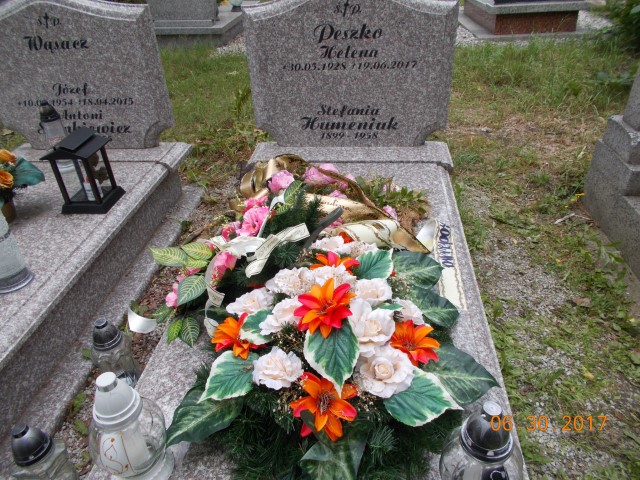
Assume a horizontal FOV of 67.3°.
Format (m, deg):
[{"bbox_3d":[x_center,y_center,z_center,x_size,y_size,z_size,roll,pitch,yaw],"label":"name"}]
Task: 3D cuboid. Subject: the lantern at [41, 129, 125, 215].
[{"bbox_3d":[-0.998,-0.295,2.039,0.200,0.317,0.222,2,33,7],"label":"lantern"}]

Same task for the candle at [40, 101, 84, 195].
[{"bbox_3d":[-1.292,-0.505,2.364,0.117,0.343,0.117,2,33,7],"label":"candle"}]

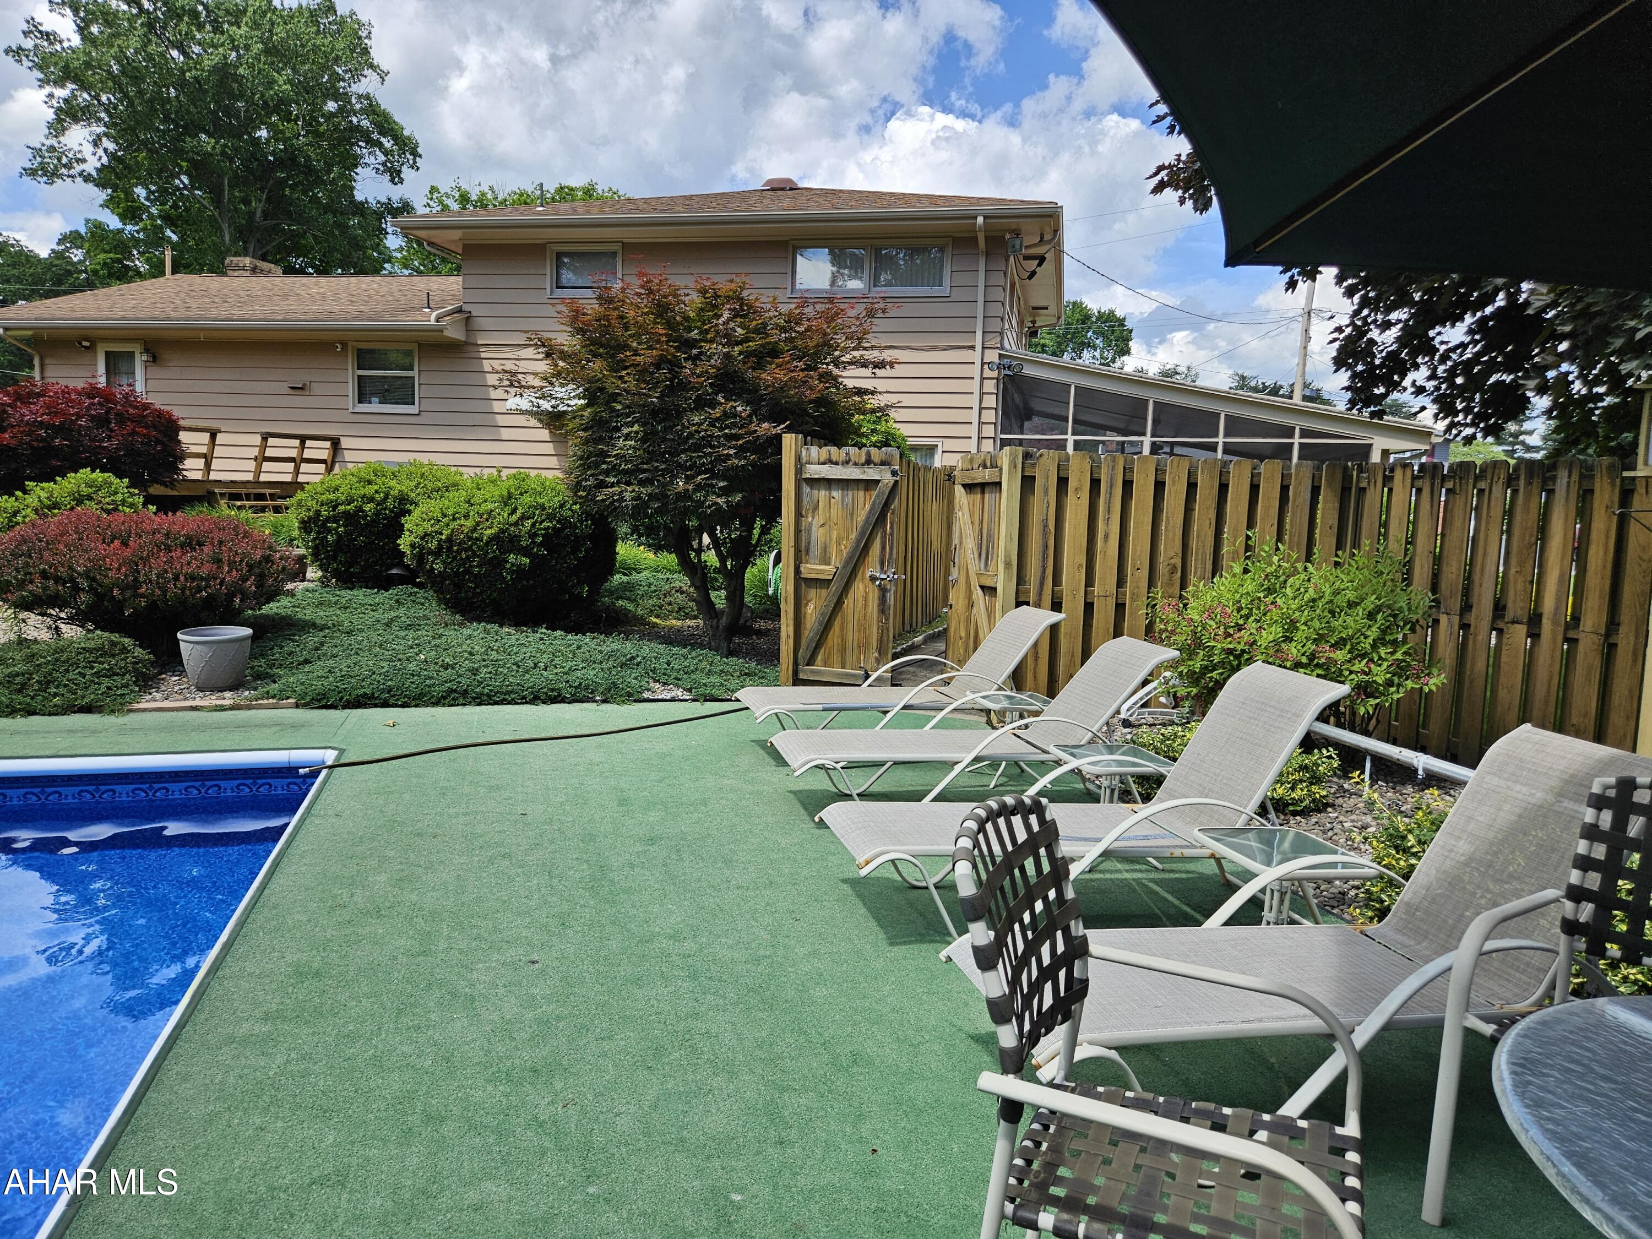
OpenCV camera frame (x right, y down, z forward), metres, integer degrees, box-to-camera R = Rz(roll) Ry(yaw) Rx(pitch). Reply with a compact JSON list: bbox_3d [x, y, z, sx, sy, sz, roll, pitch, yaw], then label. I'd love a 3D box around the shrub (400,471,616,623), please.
[{"bbox_3d":[-2.956,-0.666,10.200,1.900,1.380,1.750,0,7,-16],"label":"shrub"}]

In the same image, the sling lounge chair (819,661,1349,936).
[{"bbox_3d":[0.925,0.631,4.034,1.840,0.871,0.620,0,7,-14],"label":"sling lounge chair"}]

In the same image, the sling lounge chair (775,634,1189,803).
[{"bbox_3d":[0.705,0.512,5.299,1.907,0.797,0.620,0,7,-15],"label":"sling lounge chair"}]

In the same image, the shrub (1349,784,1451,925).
[{"bbox_3d":[2.148,0.866,3.950,0.550,0.480,0.520,6,8,29],"label":"shrub"}]

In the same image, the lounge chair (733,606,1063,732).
[{"bbox_3d":[0.432,0.353,6.456,1.885,0.824,0.620,0,7,-18],"label":"lounge chair"}]

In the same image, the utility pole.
[{"bbox_3d":[16.375,-8.199,38.000,0.300,10.000,0.300,6,7,22],"label":"utility pole"}]

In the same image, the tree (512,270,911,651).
[{"bbox_3d":[-1.022,-1.332,9.400,3.200,3.200,2.900,1,7,-6],"label":"tree"}]

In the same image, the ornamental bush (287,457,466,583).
[{"bbox_3d":[-4.793,-1.020,11.800,1.850,1.330,1.750,-1,7,-22],"label":"ornamental bush"}]

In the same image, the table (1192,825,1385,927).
[{"bbox_3d":[1.427,0.935,3.469,0.420,0.430,0.420,1,7,-7],"label":"table"}]

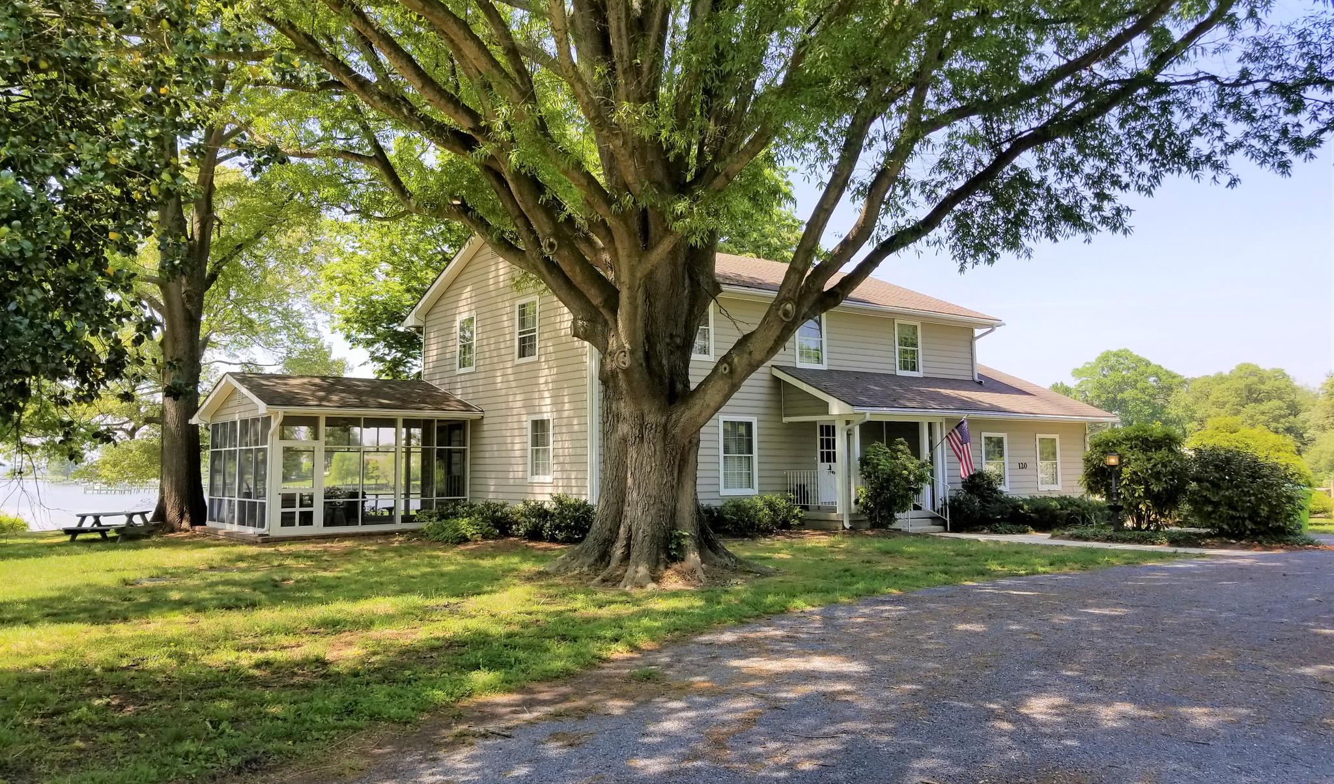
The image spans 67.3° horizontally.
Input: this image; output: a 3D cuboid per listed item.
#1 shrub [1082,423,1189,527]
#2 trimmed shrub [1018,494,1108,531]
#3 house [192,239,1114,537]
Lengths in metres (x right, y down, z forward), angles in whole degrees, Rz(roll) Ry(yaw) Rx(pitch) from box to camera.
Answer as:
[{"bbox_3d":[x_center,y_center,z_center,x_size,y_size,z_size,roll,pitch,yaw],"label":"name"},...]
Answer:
[{"bbox_3d":[10.965,1.999,23.400,2.400,2.450,2.400,3,-5,-38],"label":"shrub"},{"bbox_3d":[9.919,2.951,25.118,2.300,0.850,1.600,3,-5,-38],"label":"trimmed shrub"},{"bbox_3d":[0.379,-0.215,27.677,21.800,7.750,13.800,3,-5,-38],"label":"house"}]

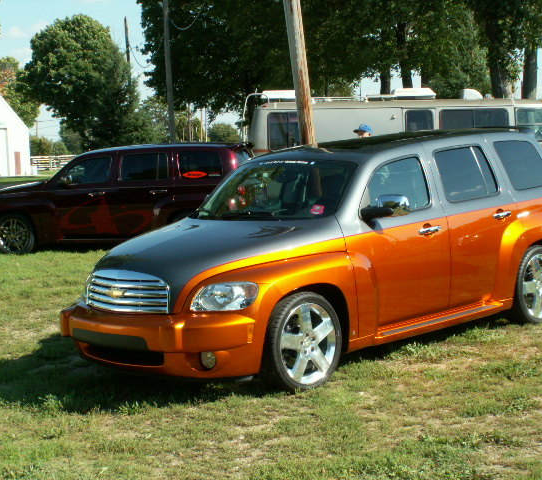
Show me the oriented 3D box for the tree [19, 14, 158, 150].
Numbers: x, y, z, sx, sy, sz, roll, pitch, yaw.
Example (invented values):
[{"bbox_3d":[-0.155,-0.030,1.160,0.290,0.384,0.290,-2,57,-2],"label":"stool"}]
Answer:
[{"bbox_3d":[-13.161,-10.565,80.000,9.900,11.400,9.500,-2,5,-10],"label":"tree"}]

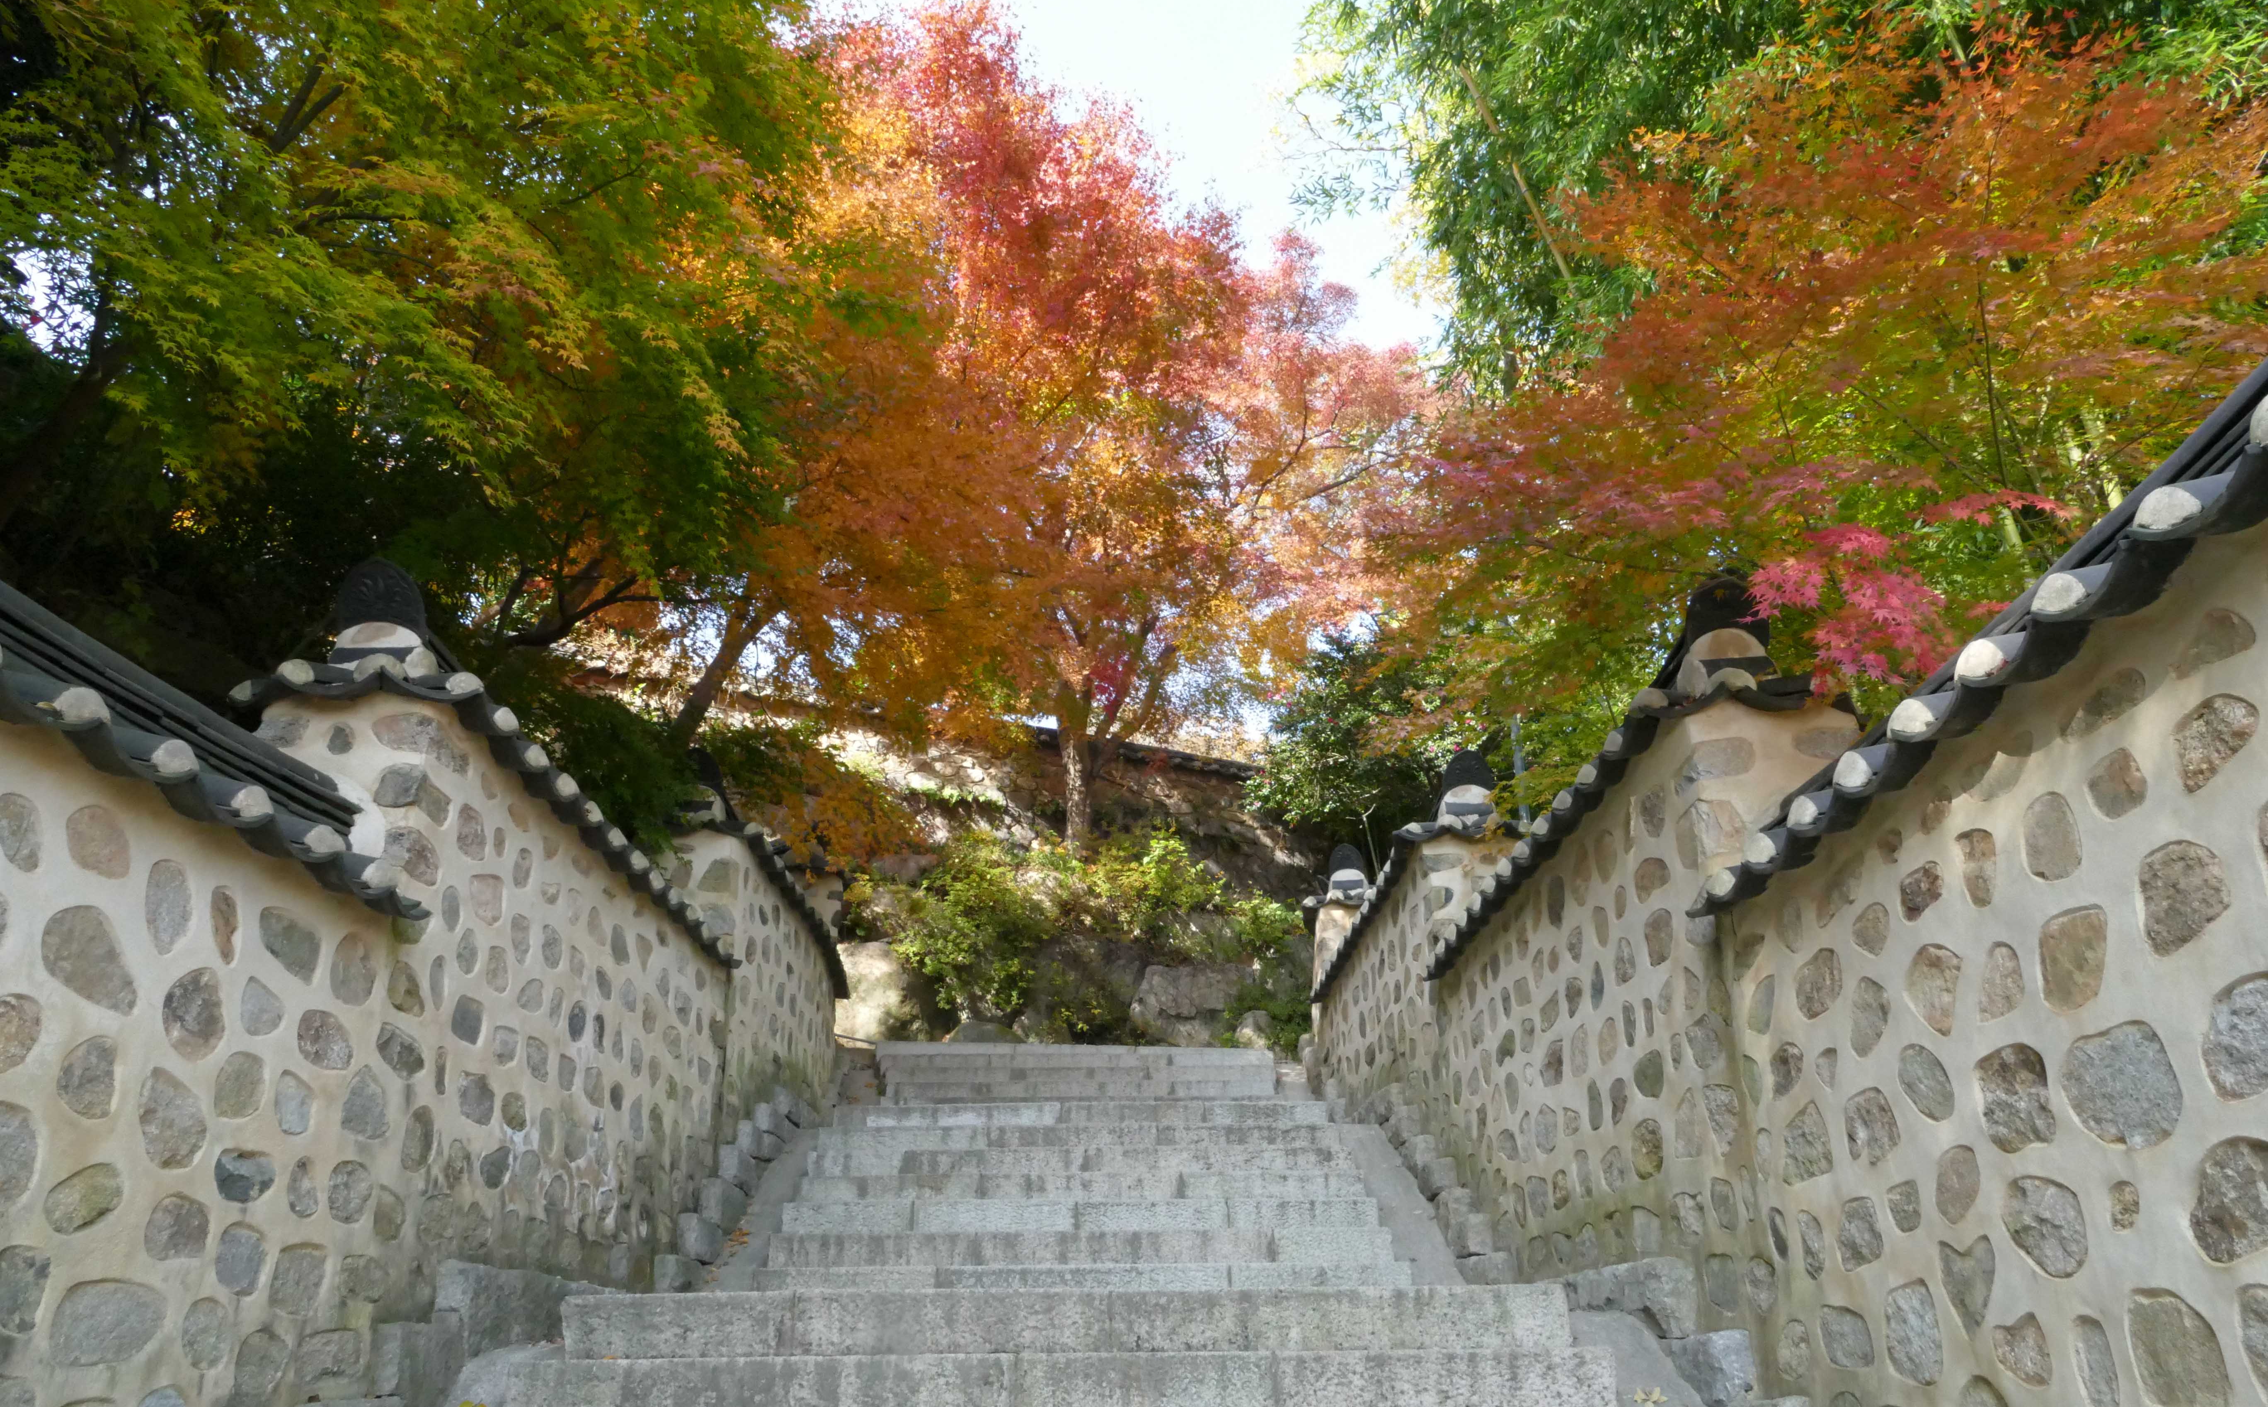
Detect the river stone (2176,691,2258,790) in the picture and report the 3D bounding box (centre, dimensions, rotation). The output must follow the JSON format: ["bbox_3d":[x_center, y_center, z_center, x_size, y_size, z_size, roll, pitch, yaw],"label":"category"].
[{"bbox_3d":[1.607,0.056,2.293,0.089,0.152,0.172,0,-23,-1],"label":"river stone"}]

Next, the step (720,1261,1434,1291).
[{"bbox_3d":[-0.203,2.365,6.389,2.680,0.145,0.330,-1,-21,0],"label":"step"}]

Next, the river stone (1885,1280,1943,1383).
[{"bbox_3d":[1.615,1.261,3.161,0.125,0.194,0.268,0,-23,-1],"label":"river stone"}]

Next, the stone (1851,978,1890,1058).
[{"bbox_3d":[1.596,0.666,3.335,0.096,0.162,0.189,0,-23,-1],"label":"stone"}]

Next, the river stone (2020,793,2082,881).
[{"bbox_3d":[1.607,0.232,2.727,0.079,0.157,0.171,0,-23,0],"label":"river stone"}]

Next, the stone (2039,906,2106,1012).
[{"bbox_3d":[1.574,0.415,2.574,0.104,0.161,0.222,-1,-21,0],"label":"stone"}]

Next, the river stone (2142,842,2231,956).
[{"bbox_3d":[1.550,0.278,2.260,0.111,0.170,0.172,-1,-22,0],"label":"river stone"}]

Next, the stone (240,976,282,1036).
[{"bbox_3d":[-1.897,0.657,3.373,0.090,0.118,0.167,-1,-21,0],"label":"stone"}]

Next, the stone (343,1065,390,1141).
[{"bbox_3d":[-1.970,1.014,4.010,0.096,0.170,0.236,-1,-23,3],"label":"stone"}]

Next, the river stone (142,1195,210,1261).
[{"bbox_3d":[-2.000,1.090,3.270,0.081,0.131,0.217,-1,-23,3],"label":"river stone"}]

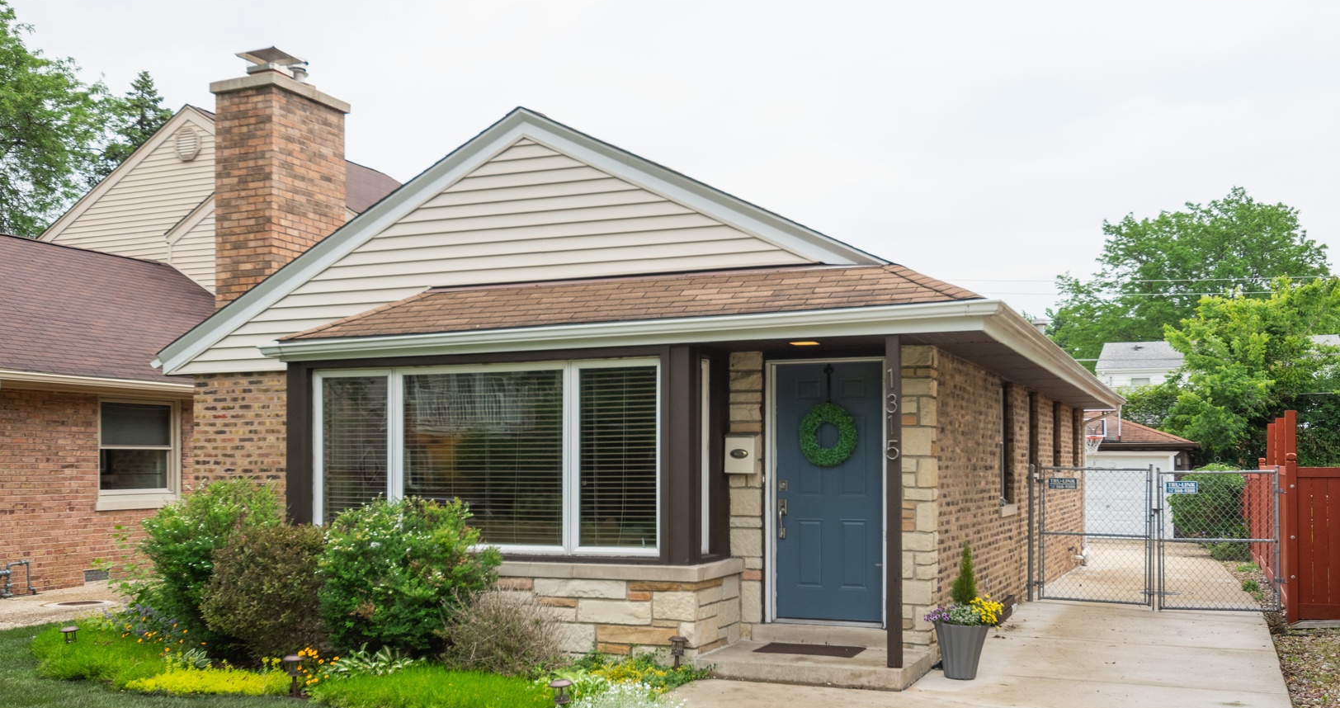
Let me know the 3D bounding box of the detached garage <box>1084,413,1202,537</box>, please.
[{"bbox_3d":[11.209,3.096,36.417,6.130,3.470,6.700,-2,-5,22],"label":"detached garage"}]

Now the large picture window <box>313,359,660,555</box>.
[{"bbox_3d":[-1.569,0.835,10.856,3.240,1.520,0.140,-2,-5,22],"label":"large picture window"}]

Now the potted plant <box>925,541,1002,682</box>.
[{"bbox_3d":[2.042,1.787,9.361,0.550,0.935,0.500,-2,-5,22],"label":"potted plant"}]

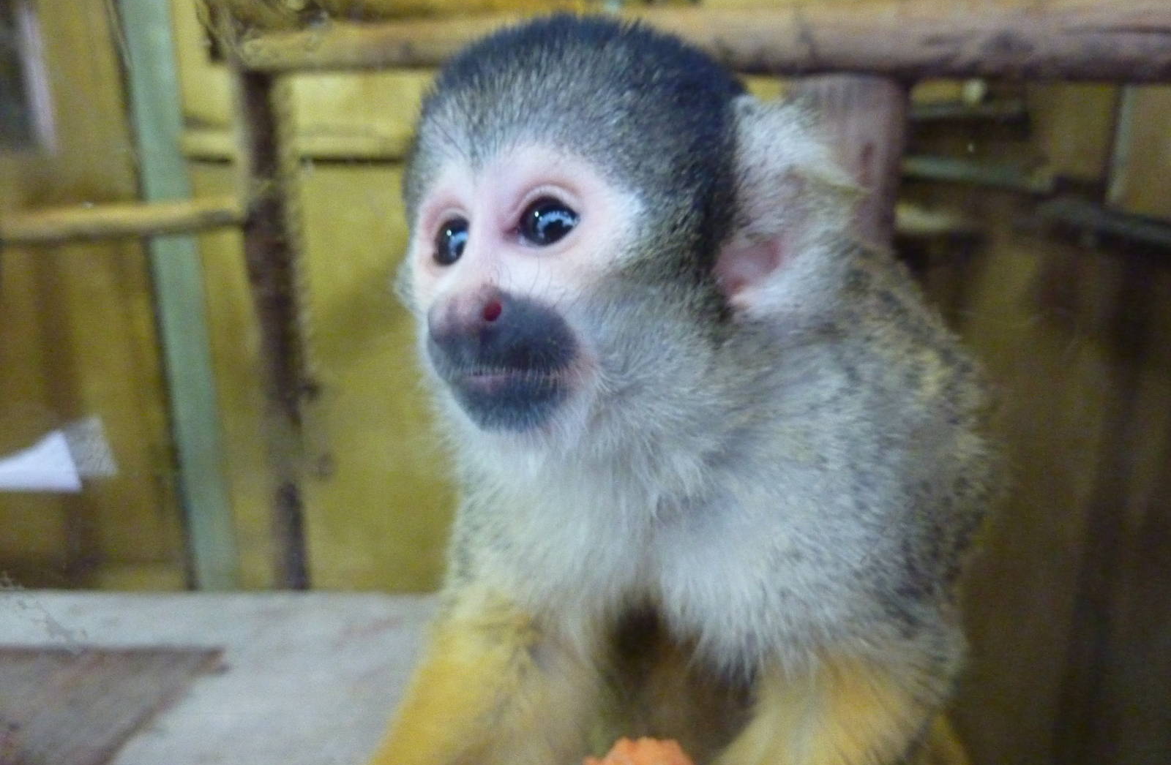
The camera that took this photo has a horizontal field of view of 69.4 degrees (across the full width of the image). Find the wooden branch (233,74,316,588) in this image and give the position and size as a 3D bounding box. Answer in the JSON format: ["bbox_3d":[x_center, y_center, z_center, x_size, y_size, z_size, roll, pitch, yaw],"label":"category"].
[{"bbox_3d":[-0.309,-0.022,0.853,0.055,0.560,0.052,1,13,0],"label":"wooden branch"}]

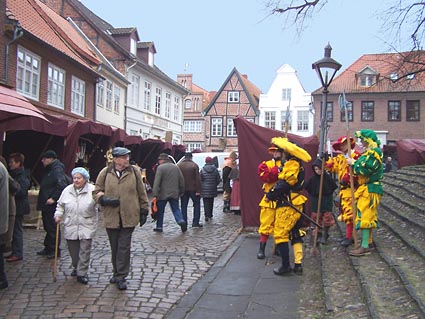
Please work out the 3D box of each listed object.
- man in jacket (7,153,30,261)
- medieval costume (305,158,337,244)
[{"bbox_3d":[-3.014,0.746,7.250,0.400,1.690,0.500,0,0,-9],"label":"man in jacket"},{"bbox_3d":[1.851,0.720,8.000,0.550,1.480,0.350,0,0,18],"label":"medieval costume"}]

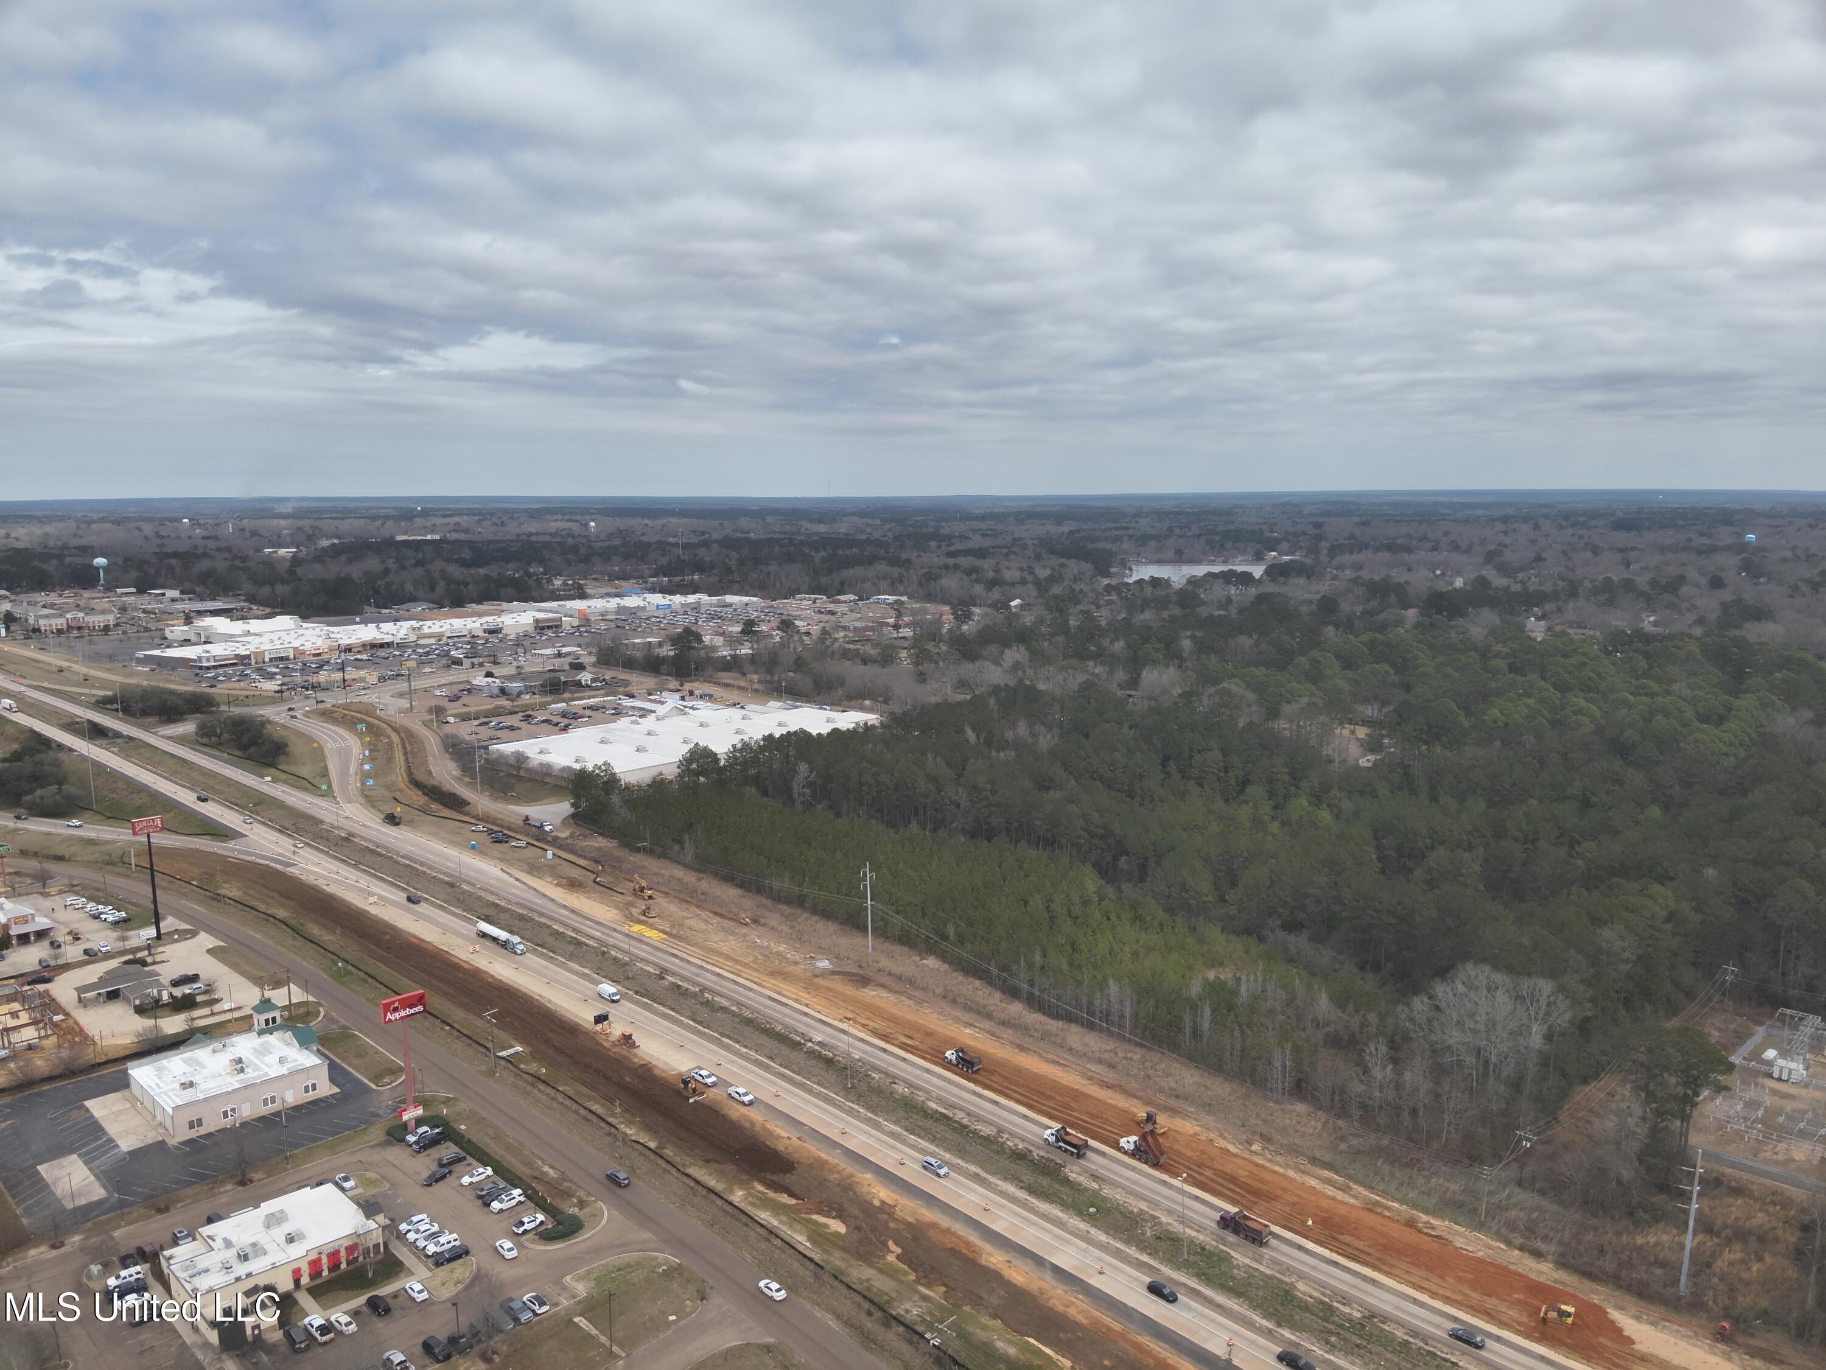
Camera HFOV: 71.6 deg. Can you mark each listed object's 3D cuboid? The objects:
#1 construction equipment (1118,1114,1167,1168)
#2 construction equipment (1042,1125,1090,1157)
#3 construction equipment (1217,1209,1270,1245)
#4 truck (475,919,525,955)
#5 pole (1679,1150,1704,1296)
[{"bbox_3d":[39.937,79.163,219.991,2.700,6.200,8.033,-8,12,-41],"label":"construction equipment"},{"bbox_3d":[26.841,79.886,222.004,2.600,3.300,8.295,-8,12,-43],"label":"construction equipment"},{"bbox_3d":[52.418,85.595,200.416,2.600,3.300,8.119,-8,12,-43],"label":"construction equipment"},{"bbox_3d":[-94.554,58.184,290.813,2.600,3.600,19.044,-9,12,-44],"label":"truck"},{"bbox_3d":[113.611,78.525,185.320,2.900,23.200,0.800,3,9,20],"label":"pole"}]

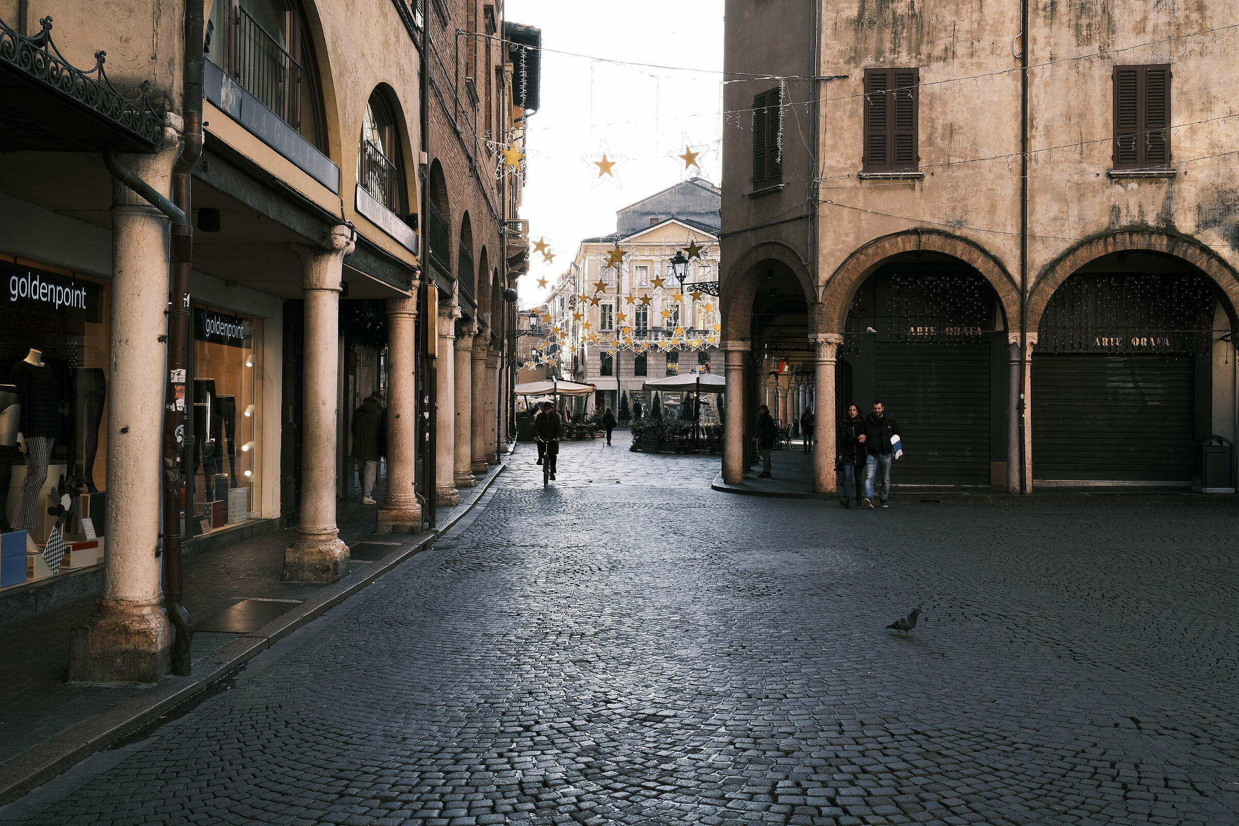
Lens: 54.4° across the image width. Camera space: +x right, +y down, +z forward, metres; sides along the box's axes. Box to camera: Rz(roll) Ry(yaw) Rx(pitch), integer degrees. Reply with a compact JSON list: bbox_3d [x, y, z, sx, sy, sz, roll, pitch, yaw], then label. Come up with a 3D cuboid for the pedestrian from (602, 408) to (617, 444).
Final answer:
[{"bbox_3d":[-0.458,0.602,54.300,0.620,1.700,0.400,0,0,-1],"label":"pedestrian"}]

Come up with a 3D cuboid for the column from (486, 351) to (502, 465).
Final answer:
[{"bbox_3d":[-3.464,-0.175,32.600,0.520,3.150,0.500,0,0,0],"label":"column"}]

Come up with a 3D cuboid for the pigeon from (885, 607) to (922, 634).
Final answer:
[{"bbox_3d":[2.032,1.490,8.600,0.280,0.200,0.120,0,0,9],"label":"pigeon"}]

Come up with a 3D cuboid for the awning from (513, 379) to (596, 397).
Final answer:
[{"bbox_3d":[-3.419,-1.327,63.500,4.200,0.950,3.600,0,0,-2],"label":"awning"}]

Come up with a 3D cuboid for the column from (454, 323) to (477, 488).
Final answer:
[{"bbox_3d":[-3.061,-0.167,23.800,0.500,3.220,0.500,0,0,0],"label":"column"}]

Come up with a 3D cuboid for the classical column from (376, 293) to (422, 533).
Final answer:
[{"bbox_3d":[-2.709,0.000,14.850,0.530,2.970,0.530,0,0,-2],"label":"classical column"}]

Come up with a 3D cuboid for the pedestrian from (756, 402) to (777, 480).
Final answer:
[{"bbox_3d":[3.287,0.625,27.000,0.480,1.670,0.500,0,0,-6],"label":"pedestrian"}]

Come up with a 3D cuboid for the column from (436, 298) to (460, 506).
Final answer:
[{"bbox_3d":[-2.815,-0.188,19.400,0.560,3.300,0.560,0,0,0],"label":"column"}]

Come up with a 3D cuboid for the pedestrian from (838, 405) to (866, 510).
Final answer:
[{"bbox_3d":[3.829,0.699,19.850,0.500,1.720,0.400,0,0,9],"label":"pedestrian"}]

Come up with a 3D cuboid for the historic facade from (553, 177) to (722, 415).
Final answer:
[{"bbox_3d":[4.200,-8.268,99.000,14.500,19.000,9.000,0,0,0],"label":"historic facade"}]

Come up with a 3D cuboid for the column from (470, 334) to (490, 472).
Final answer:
[{"bbox_3d":[-3.346,-0.233,28.950,0.500,3.330,0.500,0,0,-2],"label":"column"}]

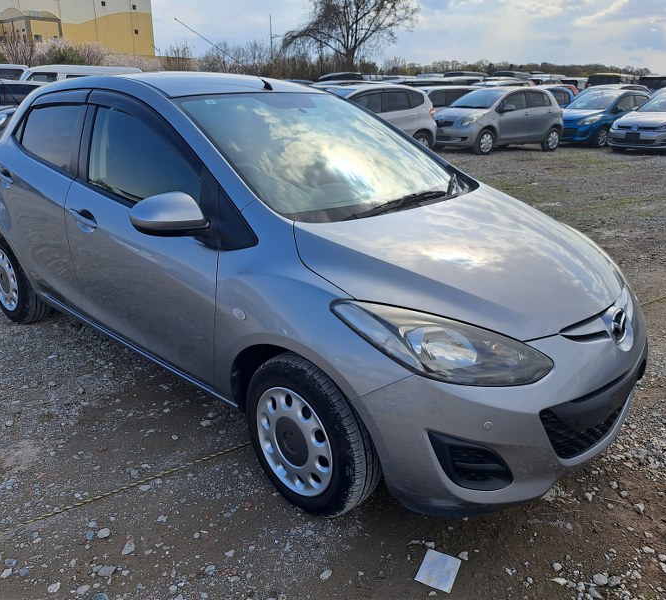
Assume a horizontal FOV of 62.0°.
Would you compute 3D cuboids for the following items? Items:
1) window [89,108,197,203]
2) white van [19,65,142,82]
[{"bbox_3d":[-0.783,-0.573,2.270,0.870,0.460,0.060,18,10,37],"label":"window"},{"bbox_3d":[-8.743,-6.854,18.844,4.500,1.950,1.690,-15,26,-36],"label":"white van"}]

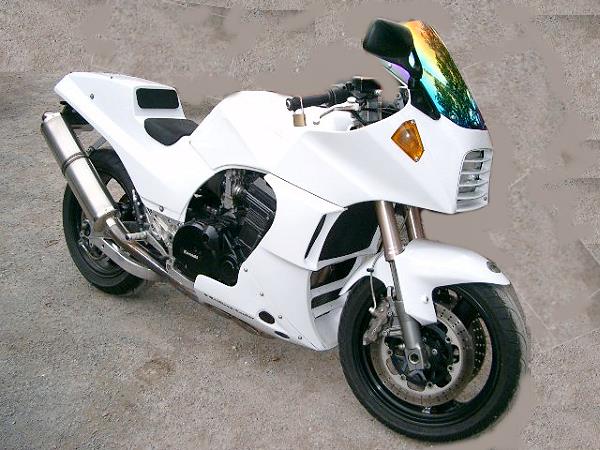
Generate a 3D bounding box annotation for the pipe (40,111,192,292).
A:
[{"bbox_3d":[-0.744,-0.072,2.507,0.888,0.195,0.135,48,29,15],"label":"pipe"}]

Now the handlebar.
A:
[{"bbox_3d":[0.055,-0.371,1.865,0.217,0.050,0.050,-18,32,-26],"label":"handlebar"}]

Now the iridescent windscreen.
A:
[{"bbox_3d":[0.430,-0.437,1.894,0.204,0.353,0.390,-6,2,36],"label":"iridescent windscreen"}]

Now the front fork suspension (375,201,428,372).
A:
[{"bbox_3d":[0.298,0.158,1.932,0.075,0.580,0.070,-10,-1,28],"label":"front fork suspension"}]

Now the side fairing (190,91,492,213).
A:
[{"bbox_3d":[0.132,-0.244,2.114,1.030,0.340,0.500,18,15,33],"label":"side fairing"}]

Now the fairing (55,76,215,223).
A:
[{"bbox_3d":[-0.694,-0.379,2.694,1.120,0.470,0.330,18,15,33],"label":"fairing"}]

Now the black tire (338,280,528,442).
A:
[{"bbox_3d":[0.398,0.380,2.009,0.600,0.600,0.125,16,11,26],"label":"black tire"}]

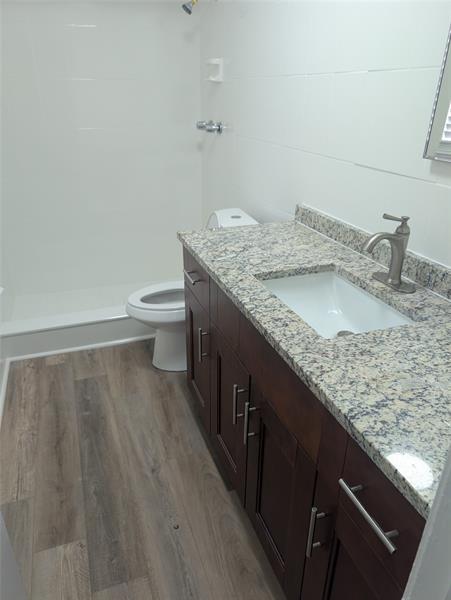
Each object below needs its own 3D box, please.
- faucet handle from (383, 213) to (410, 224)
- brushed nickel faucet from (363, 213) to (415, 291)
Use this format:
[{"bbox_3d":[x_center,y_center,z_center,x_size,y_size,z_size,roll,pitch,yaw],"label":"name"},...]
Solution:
[{"bbox_3d":[0.474,-0.224,1.151,0.098,0.032,0.026,-9,28,-18],"label":"faucet handle"},{"bbox_3d":[0.468,-0.140,1.190,0.164,0.222,0.156,-9,28,-18],"label":"brushed nickel faucet"}]

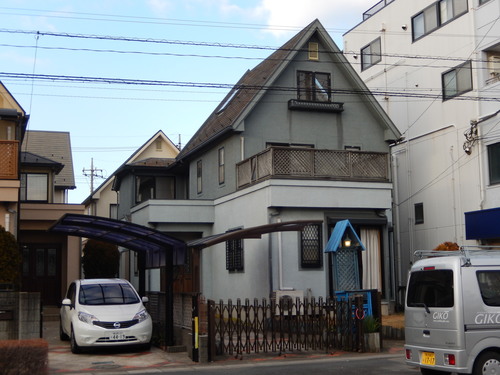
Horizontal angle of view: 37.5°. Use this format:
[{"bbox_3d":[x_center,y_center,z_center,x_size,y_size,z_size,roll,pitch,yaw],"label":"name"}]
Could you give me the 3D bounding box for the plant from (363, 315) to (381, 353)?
[{"bbox_3d":[2.538,3.034,15.355,0.330,0.752,0.330,1,-7,-18],"label":"plant"}]

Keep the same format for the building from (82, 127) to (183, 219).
[{"bbox_3d":[-5.842,1.879,41.037,6.720,8.690,8.500,1,-7,-18],"label":"building"}]

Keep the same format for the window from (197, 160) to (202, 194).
[{"bbox_3d":[-1.887,-0.380,27.595,0.120,1.256,0.580,1,-7,-18],"label":"window"}]

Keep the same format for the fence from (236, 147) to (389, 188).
[{"bbox_3d":[1.784,-0.438,22.153,3.576,0.877,3.148,1,-7,-18],"label":"fence"}]

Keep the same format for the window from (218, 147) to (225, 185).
[{"bbox_3d":[-0.955,-0.730,24.790,0.120,1.206,0.580,1,-7,-18],"label":"window"}]

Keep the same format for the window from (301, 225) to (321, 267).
[{"bbox_3d":[1.703,1.604,20.435,0.681,1.295,0.150,1,-7,-18],"label":"window"}]

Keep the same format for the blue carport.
[{"bbox_3d":[-3.418,2.295,18.210,2.700,2.890,5.200,1,-7,-18],"label":"blue carport"}]

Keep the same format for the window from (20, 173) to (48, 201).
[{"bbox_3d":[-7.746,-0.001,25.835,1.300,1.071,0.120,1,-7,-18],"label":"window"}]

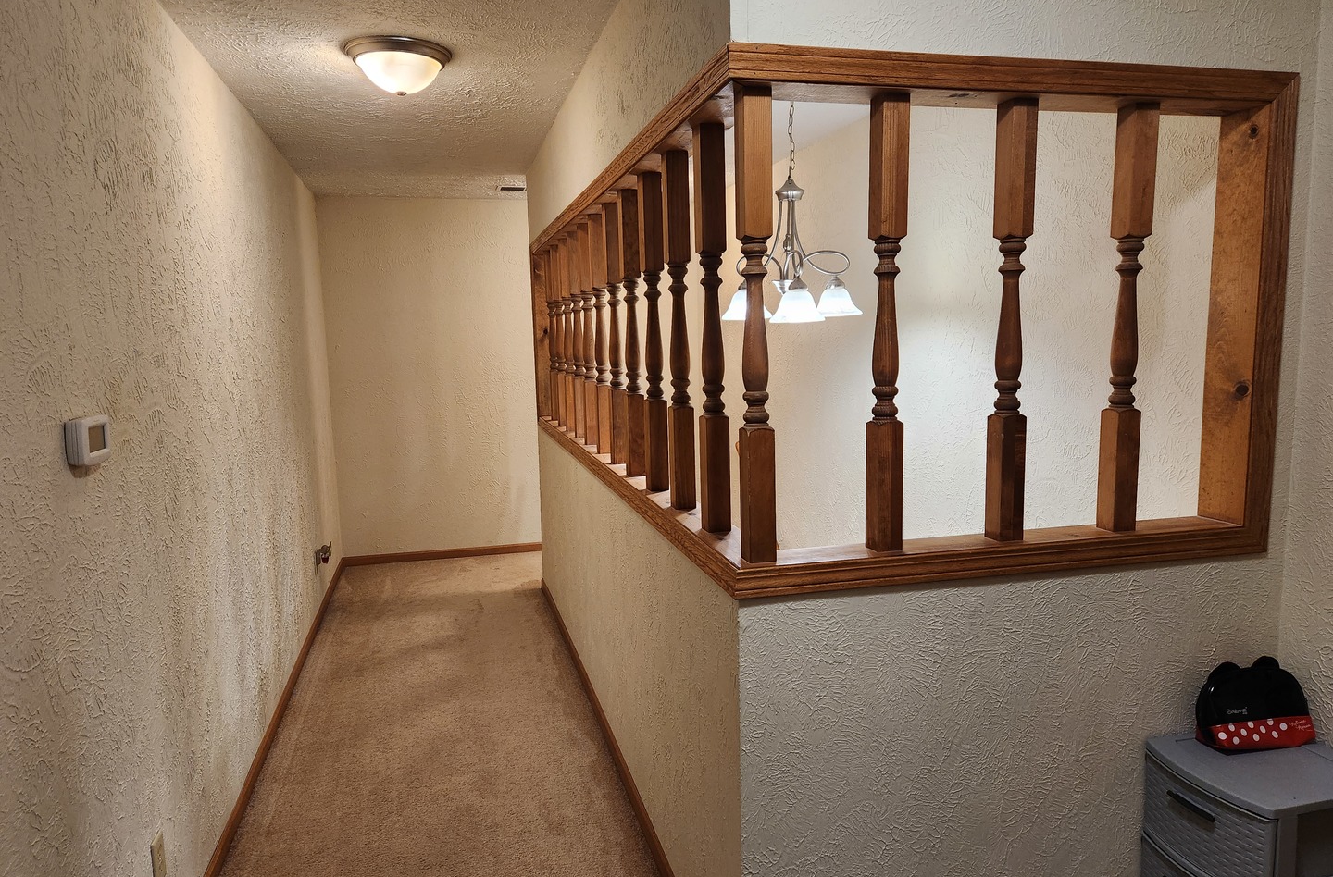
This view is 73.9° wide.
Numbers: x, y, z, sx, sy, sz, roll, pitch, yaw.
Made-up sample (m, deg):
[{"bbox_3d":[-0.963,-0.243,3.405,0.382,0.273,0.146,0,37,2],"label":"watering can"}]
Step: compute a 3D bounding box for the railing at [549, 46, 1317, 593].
[{"bbox_3d":[0.298,-0.420,3.512,1.274,1.046,3.558,-3,7,-14],"label":"railing"}]

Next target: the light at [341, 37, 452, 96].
[{"bbox_3d":[-0.874,-1.197,2.912,0.334,0.135,0.334,-3,7,-14],"label":"light"}]

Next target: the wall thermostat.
[{"bbox_3d":[-1.143,0.003,1.754,0.035,0.086,0.136,-3,7,-14],"label":"wall thermostat"}]

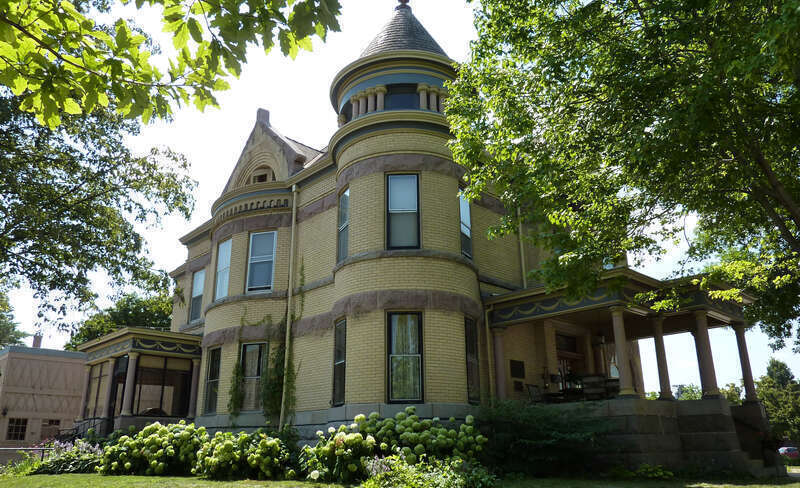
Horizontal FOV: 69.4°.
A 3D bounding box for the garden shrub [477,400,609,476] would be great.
[{"bbox_3d":[3.041,4.247,12.697,1.600,1.500,2.300,17,-26,-41],"label":"garden shrub"}]

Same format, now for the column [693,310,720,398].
[{"bbox_3d":[7.001,2.468,13.209,0.340,2.000,0.340,17,-26,-41],"label":"column"}]

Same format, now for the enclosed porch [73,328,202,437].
[{"bbox_3d":[-9.475,5.656,20.457,2.800,4.200,5.400,17,-26,-41],"label":"enclosed porch"}]

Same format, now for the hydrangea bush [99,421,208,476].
[{"bbox_3d":[-6.761,5.592,15.831,1.900,1.360,2.300,17,-26,-41],"label":"hydrangea bush"}]

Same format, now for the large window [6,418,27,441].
[{"bbox_3d":[-20.837,10.082,31.402,0.900,1.100,0.140,17,-26,-41],"label":"large window"}]

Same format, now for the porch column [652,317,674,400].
[{"bbox_3d":[6.316,2.736,13.931,0.340,2.000,0.340,17,-26,-41],"label":"porch column"}]

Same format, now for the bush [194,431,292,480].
[{"bbox_3d":[-3.683,5.095,13.950,1.500,1.070,1.750,17,-26,-41],"label":"bush"}]

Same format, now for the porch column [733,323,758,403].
[{"bbox_3d":[8.824,3.008,14.770,0.340,2.000,0.340,17,-26,-41],"label":"porch column"}]

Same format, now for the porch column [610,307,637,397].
[{"bbox_3d":[5.018,2.387,12.931,0.340,2.000,0.340,17,-26,-41],"label":"porch column"}]

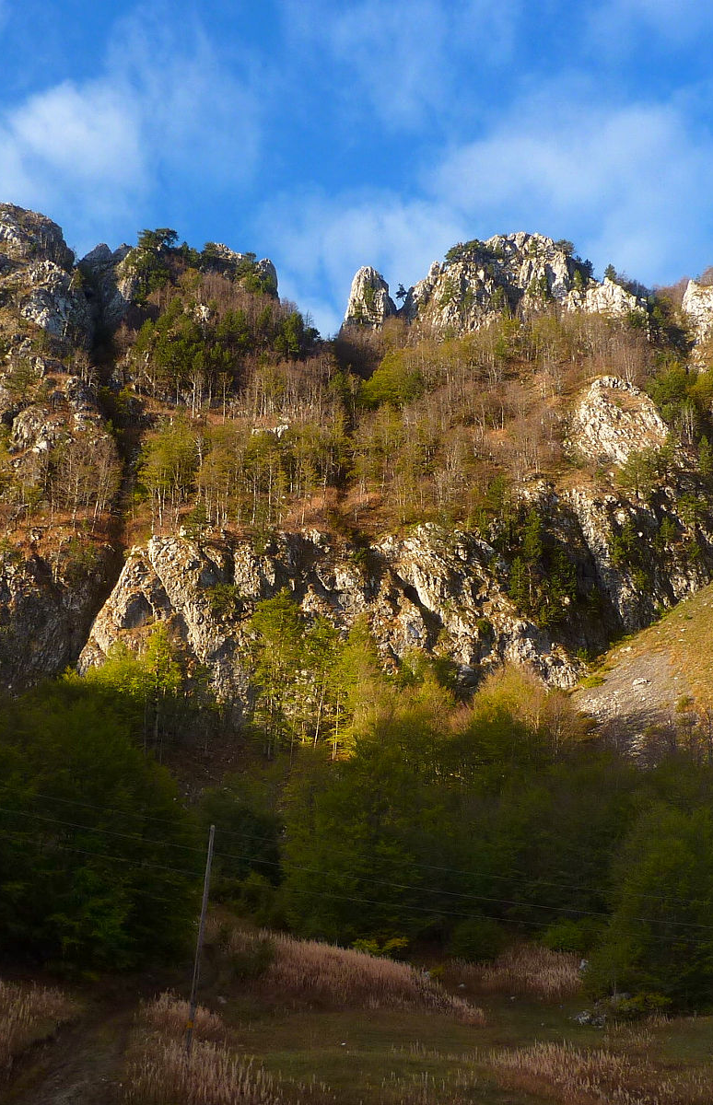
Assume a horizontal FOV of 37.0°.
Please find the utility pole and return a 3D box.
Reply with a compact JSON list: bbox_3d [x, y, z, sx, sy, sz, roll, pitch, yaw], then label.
[{"bbox_3d":[-5.726,14.259,39.159,0.210,8.200,0.210,6,-17,-6],"label":"utility pole"}]

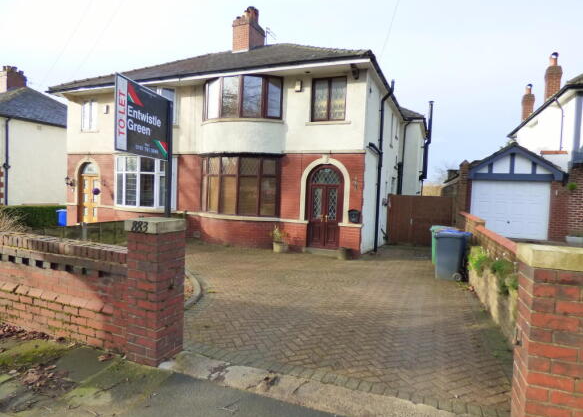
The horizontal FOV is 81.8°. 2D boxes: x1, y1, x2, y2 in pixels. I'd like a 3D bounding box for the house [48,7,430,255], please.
[{"bbox_3d":[-1.626,-4.046,16.161,13.800,10.000,10.600,3,4,23],"label":"house"}]

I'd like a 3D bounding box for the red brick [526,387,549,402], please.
[{"bbox_3d":[1.450,1.073,2.033,0.105,0.075,0.190,3,4,19],"label":"red brick"}]

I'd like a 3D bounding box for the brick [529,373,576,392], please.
[{"bbox_3d":[1.491,0.990,1.971,0.215,0.075,0.105,3,4,19],"label":"brick"}]

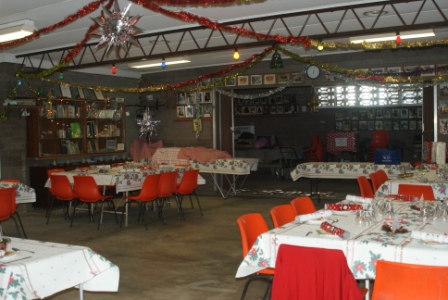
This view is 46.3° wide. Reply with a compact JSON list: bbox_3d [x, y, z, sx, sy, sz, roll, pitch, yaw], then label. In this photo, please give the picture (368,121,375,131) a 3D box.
[{"bbox_3d":[3.996,-0.654,14.196,0.190,0.250,0.025,0,3,27],"label":"picture"}]

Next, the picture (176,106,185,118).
[{"bbox_3d":[-0.925,-0.804,11.219,0.197,0.257,0.025,1,3,29],"label":"picture"}]

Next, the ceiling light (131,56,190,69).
[{"bbox_3d":[-1.184,-1.631,9.800,1.240,0.100,0.200,-2,2,29],"label":"ceiling light"}]

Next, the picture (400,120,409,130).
[{"bbox_3d":[4.757,-0.640,13.791,0.190,0.250,0.025,0,3,27],"label":"picture"}]

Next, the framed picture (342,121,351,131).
[{"bbox_3d":[3.171,-0.633,13.515,0.200,0.240,0.025,1,4,25],"label":"framed picture"}]

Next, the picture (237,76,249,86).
[{"bbox_3d":[0.380,-1.369,10.416,0.245,0.205,0.025,1,4,25],"label":"picture"}]

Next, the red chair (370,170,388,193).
[{"bbox_3d":[2.360,0.714,7.380,0.500,0.775,0.450,1,4,27],"label":"red chair"}]

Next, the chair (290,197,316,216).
[{"bbox_3d":[0.912,0.861,4.889,0.520,0.790,0.500,1,3,35],"label":"chair"}]

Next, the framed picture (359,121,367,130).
[{"bbox_3d":[3.541,-0.625,13.339,0.190,0.240,0.025,1,4,25],"label":"framed picture"}]

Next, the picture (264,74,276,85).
[{"bbox_3d":[0.900,-1.370,10.168,0.250,0.205,0.025,1,4,25],"label":"picture"}]

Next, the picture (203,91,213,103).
[{"bbox_3d":[-0.353,-1.143,11.395,0.220,0.265,0.025,0,3,27],"label":"picture"}]

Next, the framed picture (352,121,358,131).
[{"bbox_3d":[3.613,-0.666,14.398,0.190,0.250,0.025,0,3,27],"label":"framed picture"}]

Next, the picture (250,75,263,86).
[{"bbox_3d":[0.645,-1.371,10.290,0.250,0.210,0.025,1,4,25],"label":"picture"}]

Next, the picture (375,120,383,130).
[{"bbox_3d":[4.246,-0.665,14.292,0.197,0.254,0.030,0,2,31],"label":"picture"}]

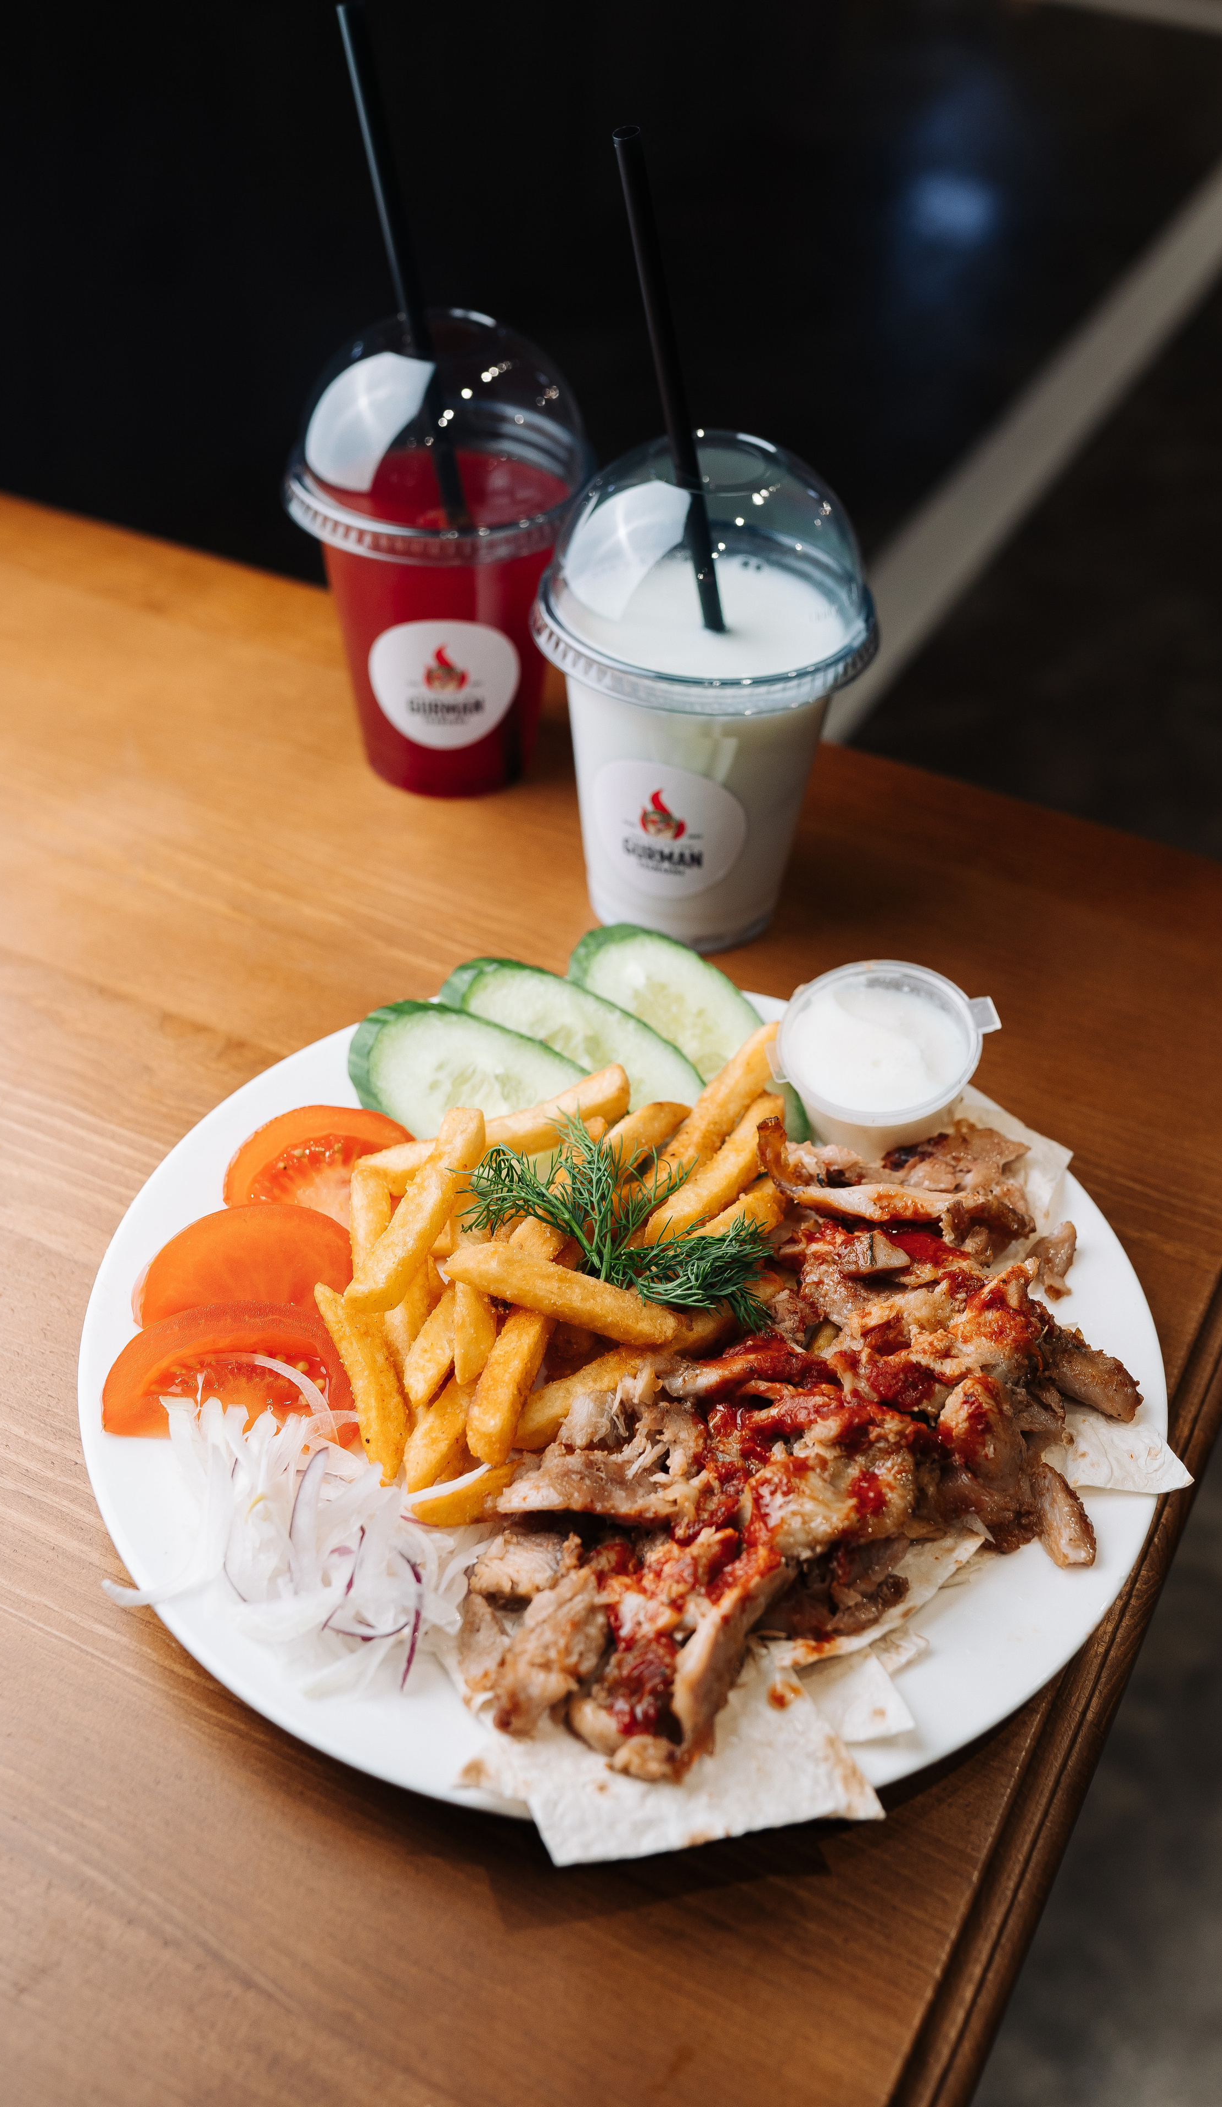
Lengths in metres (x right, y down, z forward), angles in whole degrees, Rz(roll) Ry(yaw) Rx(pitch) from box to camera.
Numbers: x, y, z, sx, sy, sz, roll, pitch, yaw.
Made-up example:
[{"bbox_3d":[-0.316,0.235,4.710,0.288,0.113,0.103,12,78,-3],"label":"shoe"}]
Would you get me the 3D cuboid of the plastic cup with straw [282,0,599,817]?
[{"bbox_3d":[-0.052,-0.193,0.633,0.100,0.236,0.100,-1,42,-4],"label":"plastic cup with straw"}]

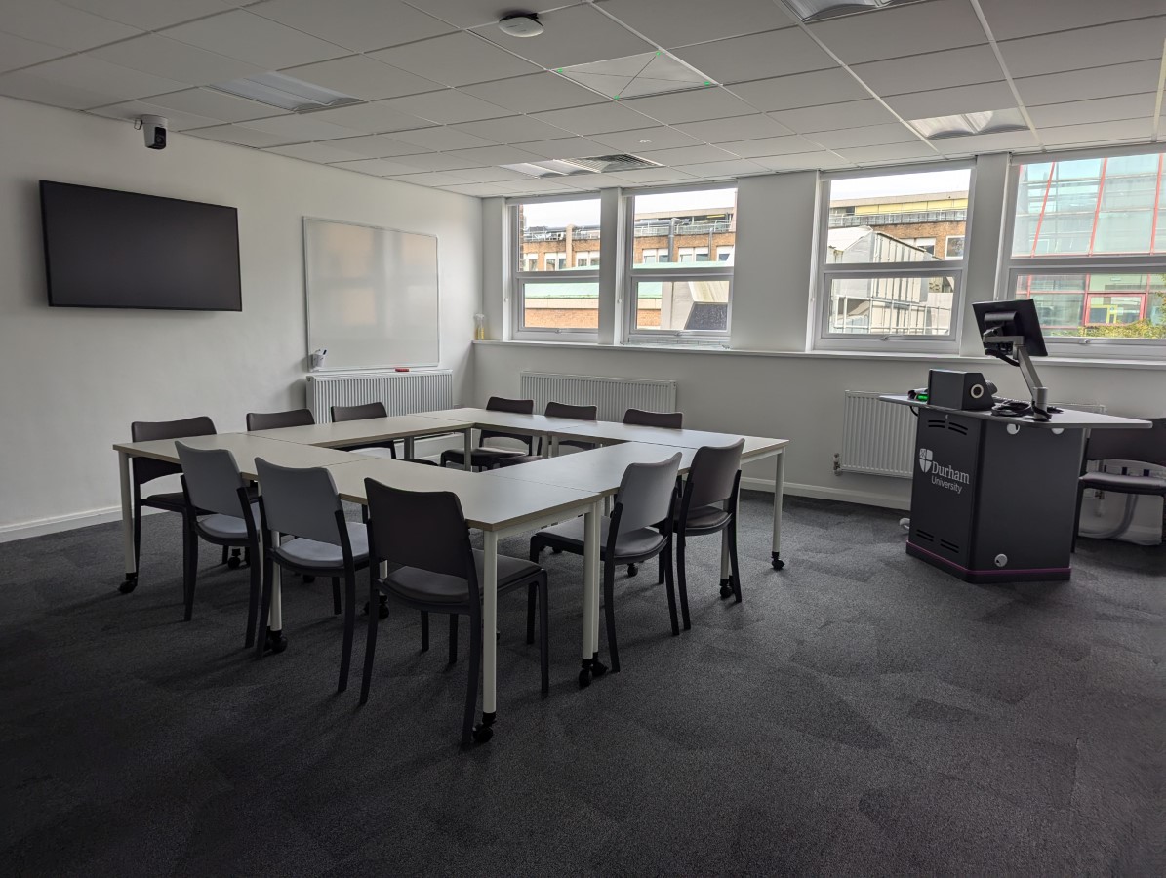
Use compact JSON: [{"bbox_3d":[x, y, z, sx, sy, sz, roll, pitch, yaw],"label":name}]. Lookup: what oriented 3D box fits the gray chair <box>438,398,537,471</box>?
[{"bbox_3d":[-0.627,0.143,5.658,0.500,0.820,0.520,6,10,32],"label":"gray chair"}]

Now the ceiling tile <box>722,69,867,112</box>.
[{"bbox_3d":[1.093,-1.773,4.086,0.600,0.030,0.600,6,10,32],"label":"ceiling tile"}]

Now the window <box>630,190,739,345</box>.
[{"bbox_3d":[0.846,-1.494,7.062,1.083,1.301,0.080,6,10,32],"label":"window"}]

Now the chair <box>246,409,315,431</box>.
[{"bbox_3d":[-1.507,0.256,4.498,0.505,0.818,0.505,8,11,38],"label":"chair"}]

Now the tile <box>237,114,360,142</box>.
[{"bbox_3d":[-1.778,-1.999,5.181,0.600,0.030,0.600,6,10,32],"label":"tile"}]

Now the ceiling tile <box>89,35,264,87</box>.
[{"bbox_3d":[-1.904,-1.777,3.815,0.595,0.020,0.595,7,10,32],"label":"ceiling tile"}]

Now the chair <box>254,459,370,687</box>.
[{"bbox_3d":[-0.955,0.464,3.182,0.505,0.818,0.505,7,10,32],"label":"chair"}]

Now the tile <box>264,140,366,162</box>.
[{"bbox_3d":[-1.924,-2.109,5.998,0.527,0.025,0.606,7,10,32],"label":"tile"}]

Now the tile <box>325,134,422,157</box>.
[{"bbox_3d":[-1.430,-2.042,5.631,0.595,0.025,0.595,7,10,32],"label":"tile"}]

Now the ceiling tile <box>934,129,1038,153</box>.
[{"bbox_3d":[2.549,-1.888,5.145,0.590,0.020,0.490,7,10,32],"label":"ceiling tile"}]

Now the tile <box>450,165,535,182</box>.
[{"bbox_3d":[-0.790,-2.191,6.703,0.606,0.025,0.606,7,10,32],"label":"tile"}]

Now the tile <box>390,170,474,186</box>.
[{"bbox_3d":[-1.266,-2.246,7.006,0.527,0.025,0.606,7,10,32],"label":"tile"}]

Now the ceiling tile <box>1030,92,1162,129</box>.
[{"bbox_3d":[2.771,-1.786,4.425,0.600,0.020,0.600,6,10,32],"label":"ceiling tile"}]

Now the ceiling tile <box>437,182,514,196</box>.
[{"bbox_3d":[-0.942,-2.307,7.453,0.565,0.025,0.595,7,10,32],"label":"ceiling tile"}]

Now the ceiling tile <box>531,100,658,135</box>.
[{"bbox_3d":[0.075,-1.871,4.711,0.600,0.020,0.600,6,10,32],"label":"ceiling tile"}]

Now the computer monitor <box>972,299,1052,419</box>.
[{"bbox_3d":[2.360,-0.458,4.587,0.260,0.651,0.540,0,8,-10],"label":"computer monitor"}]

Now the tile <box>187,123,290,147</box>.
[{"bbox_3d":[-2.240,-2.034,5.430,0.528,0.030,0.595,7,10,32],"label":"tile"}]

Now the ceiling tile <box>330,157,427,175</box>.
[{"bbox_3d":[-1.613,-2.186,6.498,0.570,0.030,0.600,6,10,32],"label":"ceiling tile"}]

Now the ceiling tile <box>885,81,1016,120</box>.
[{"bbox_3d":[1.926,-1.772,4.247,0.600,0.020,0.600,6,10,32],"label":"ceiling tile"}]

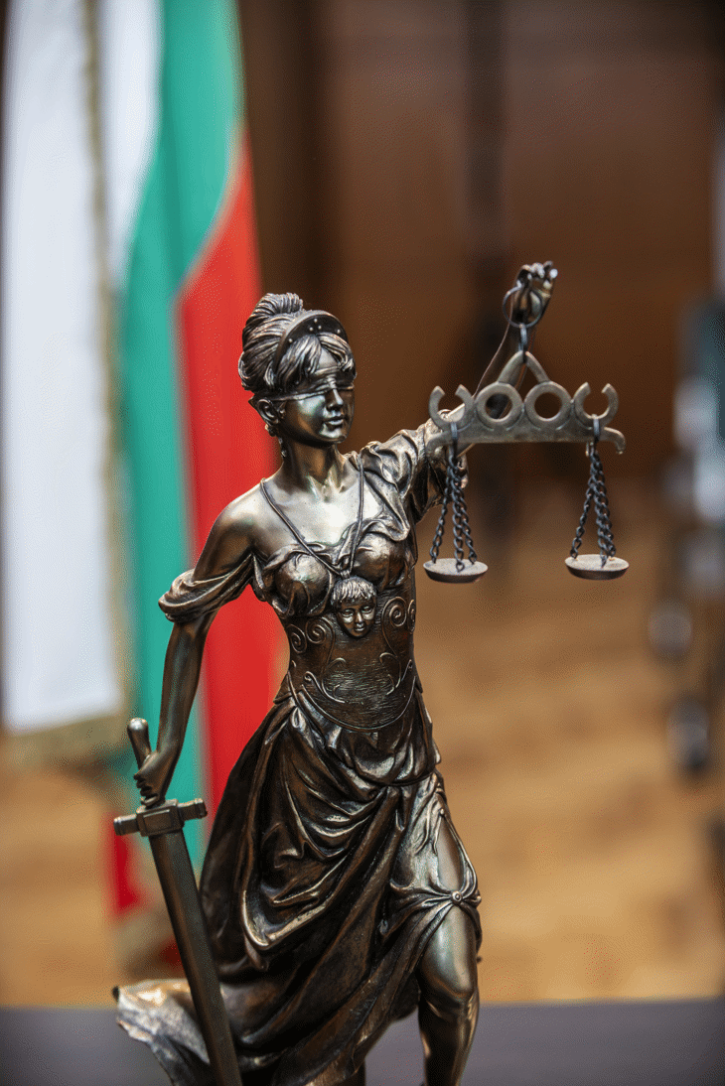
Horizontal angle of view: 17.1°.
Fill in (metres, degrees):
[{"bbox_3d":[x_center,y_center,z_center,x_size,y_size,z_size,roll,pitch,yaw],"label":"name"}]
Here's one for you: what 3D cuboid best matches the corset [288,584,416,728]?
[{"bbox_3d":[-0.003,0.031,0.688,0.036,0.040,0.027,-6,15,-7],"label":"corset"}]

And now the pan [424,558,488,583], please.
[{"bbox_3d":[0.026,0.008,0.672,0.018,0.003,0.018,0,15,0],"label":"pan"}]

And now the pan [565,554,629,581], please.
[{"bbox_3d":[0.066,0.007,0.676,0.018,0.003,0.018,0,15,0],"label":"pan"}]

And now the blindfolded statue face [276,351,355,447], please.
[{"bbox_3d":[-0.013,-0.040,0.668,0.019,0.025,0.013,-10,18,-33],"label":"blindfolded statue face"}]

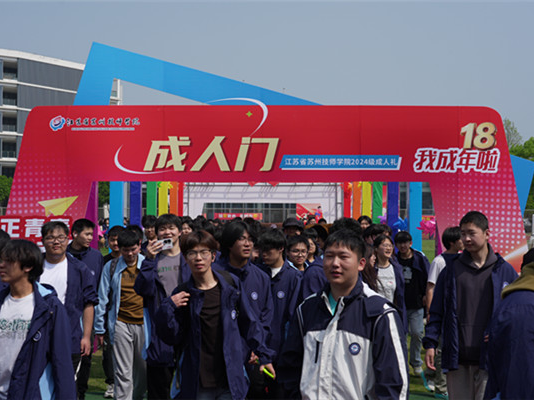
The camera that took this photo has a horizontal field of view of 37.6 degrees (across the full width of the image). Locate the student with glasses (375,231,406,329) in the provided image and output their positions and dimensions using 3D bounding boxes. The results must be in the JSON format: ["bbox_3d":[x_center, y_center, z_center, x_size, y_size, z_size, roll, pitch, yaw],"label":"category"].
[{"bbox_3d":[1.108,1.131,7.177,0.470,1.630,0.360,0,-1,-5],"label":"student with glasses"}]

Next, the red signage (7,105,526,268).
[{"bbox_3d":[-0.046,0.391,10.394,7.250,3.250,0.500,0,-1,0],"label":"red signage"}]

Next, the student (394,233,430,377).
[{"bbox_3d":[1.644,1.152,8.827,0.520,1.660,0.400,0,-1,12],"label":"student"}]

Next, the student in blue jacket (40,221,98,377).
[{"bbox_3d":[-1.544,1.041,5.779,0.580,1.750,0.380,0,-1,0],"label":"student in blue jacket"}]

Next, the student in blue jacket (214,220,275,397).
[{"bbox_3d":[-0.163,1.018,5.179,0.540,1.770,0.400,0,-1,-14],"label":"student in blue jacket"}]

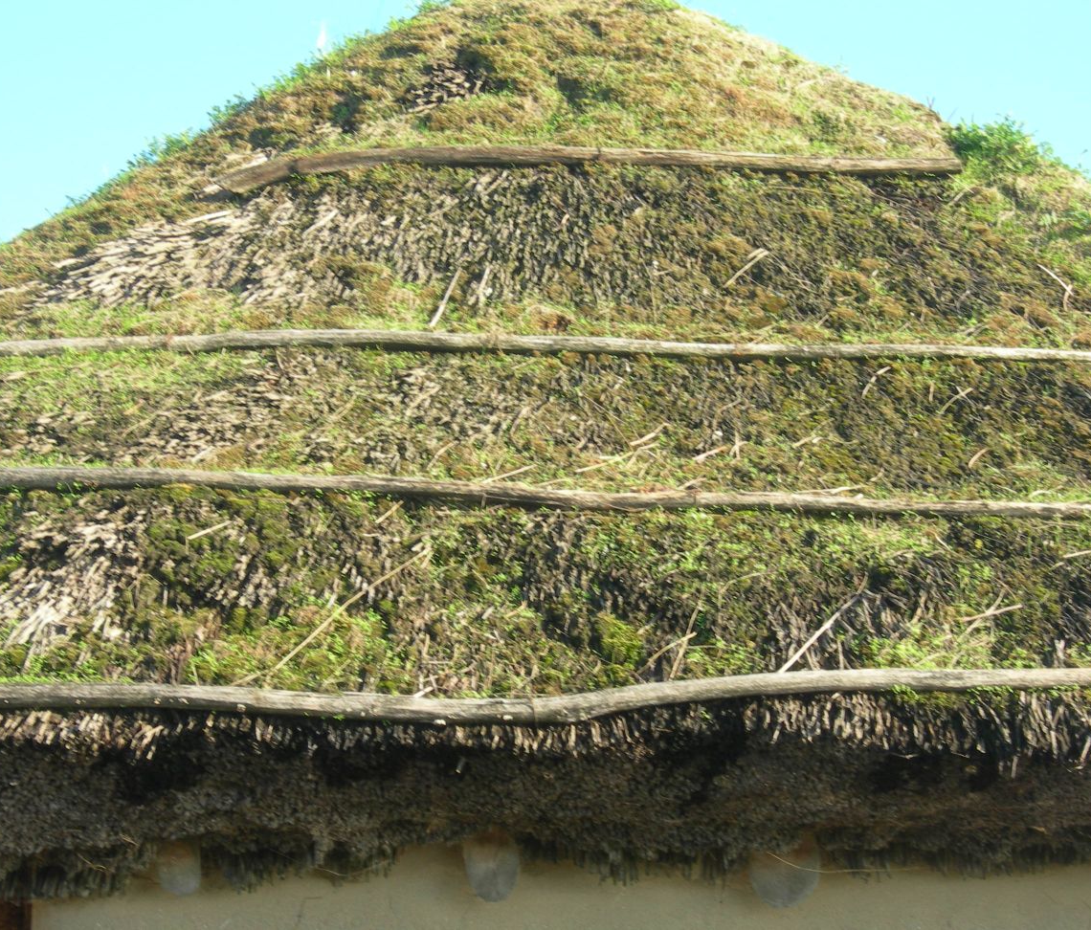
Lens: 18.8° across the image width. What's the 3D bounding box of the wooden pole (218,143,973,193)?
[{"bbox_3d":[0.126,-0.850,9.400,2.145,0.110,0.120,-2,-10,-4],"label":"wooden pole"}]

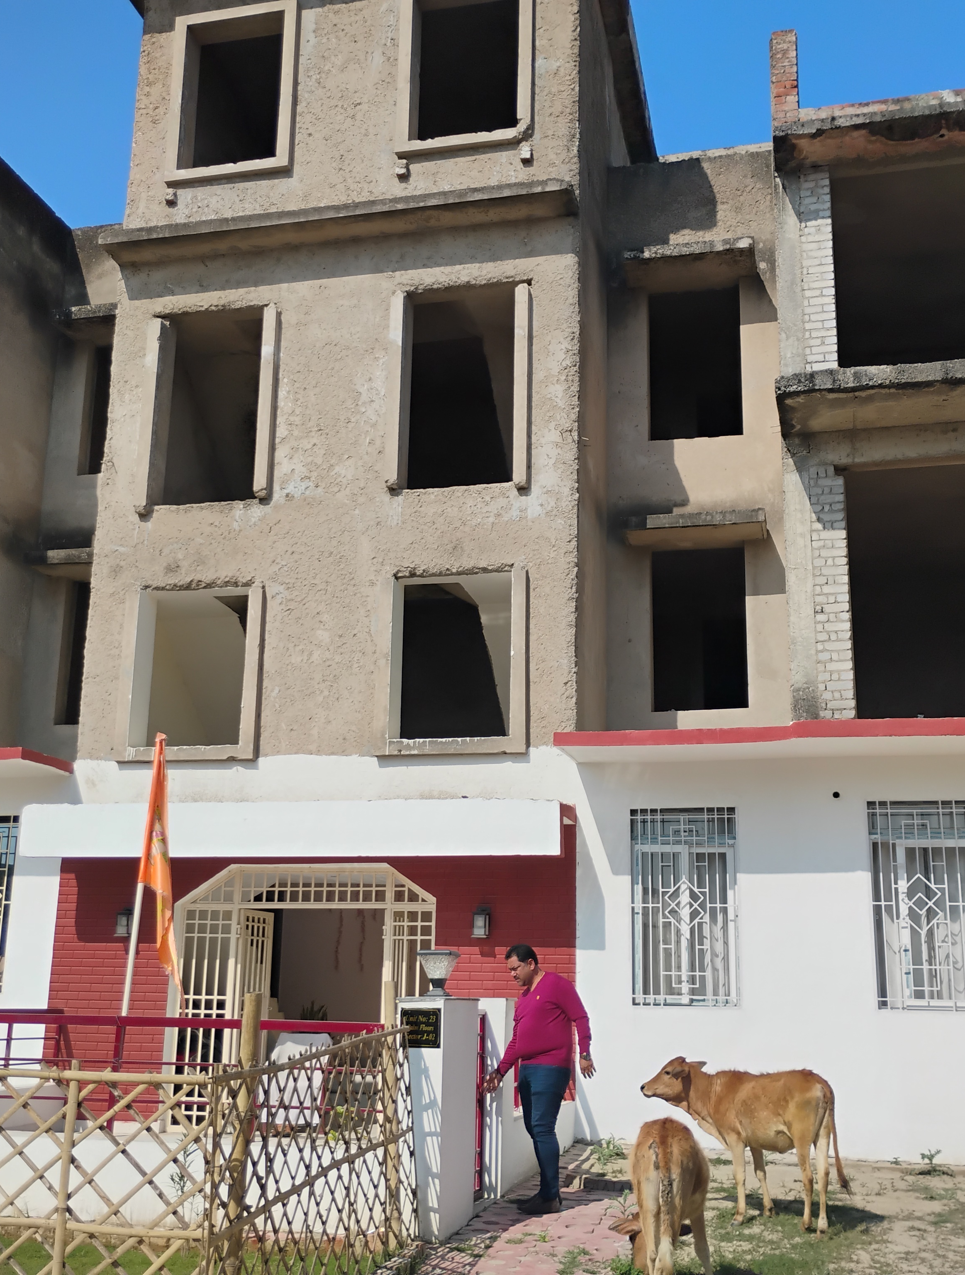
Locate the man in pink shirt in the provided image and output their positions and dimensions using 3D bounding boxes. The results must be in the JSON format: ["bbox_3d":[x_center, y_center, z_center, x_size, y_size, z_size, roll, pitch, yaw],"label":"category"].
[{"bbox_3d":[0.360,2.839,8.931,0.660,1.642,0.560,9,-16,-28],"label":"man in pink shirt"}]

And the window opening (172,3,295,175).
[{"bbox_3d":[-2.791,-6.116,15.477,1.376,1.998,0.252,-2,-14,14],"label":"window opening"}]

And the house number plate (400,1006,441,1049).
[{"bbox_3d":[-0.359,2.241,7.869,0.241,0.221,0.020,-2,-14,14],"label":"house number plate"}]

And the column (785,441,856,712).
[{"bbox_3d":[3.180,-0.439,12.904,0.527,2.801,0.273,-2,-15,13],"label":"column"}]

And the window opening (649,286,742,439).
[{"bbox_3d":[2.457,-3.129,15.818,1.026,1.883,0.226,-2,-15,13],"label":"window opening"}]

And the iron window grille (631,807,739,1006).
[{"bbox_3d":[1.817,2.423,12.360,0.940,1.744,0.169,-2,-15,13],"label":"iron window grille"}]

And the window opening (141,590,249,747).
[{"bbox_3d":[-2.988,0.324,14.142,1.227,1.654,0.263,-2,-15,13],"label":"window opening"}]

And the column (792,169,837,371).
[{"bbox_3d":[3.263,-3.432,13.313,0.289,2.324,0.237,-2,-14,14],"label":"column"}]

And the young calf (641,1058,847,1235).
[{"bbox_3d":[1.586,3.123,8.570,1.460,0.930,0.360,-12,-19,44],"label":"young calf"}]

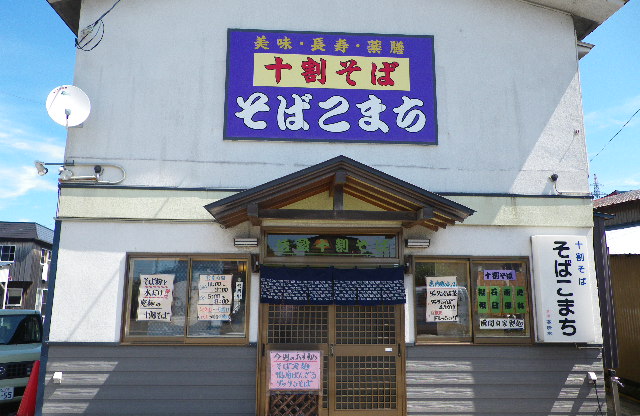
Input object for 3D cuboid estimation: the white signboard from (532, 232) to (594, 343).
[{"bbox_3d":[2.830,0.947,6.094,0.680,1.226,0.130,1,-10,-3],"label":"white signboard"}]

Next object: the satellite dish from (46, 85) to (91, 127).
[{"bbox_3d":[-2.864,-1.184,5.898,0.470,0.480,0.280,6,-11,-27],"label":"satellite dish"}]

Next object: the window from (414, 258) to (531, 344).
[{"bbox_3d":[1.781,1.092,6.101,1.395,1.020,0.100,1,-10,-3],"label":"window"}]

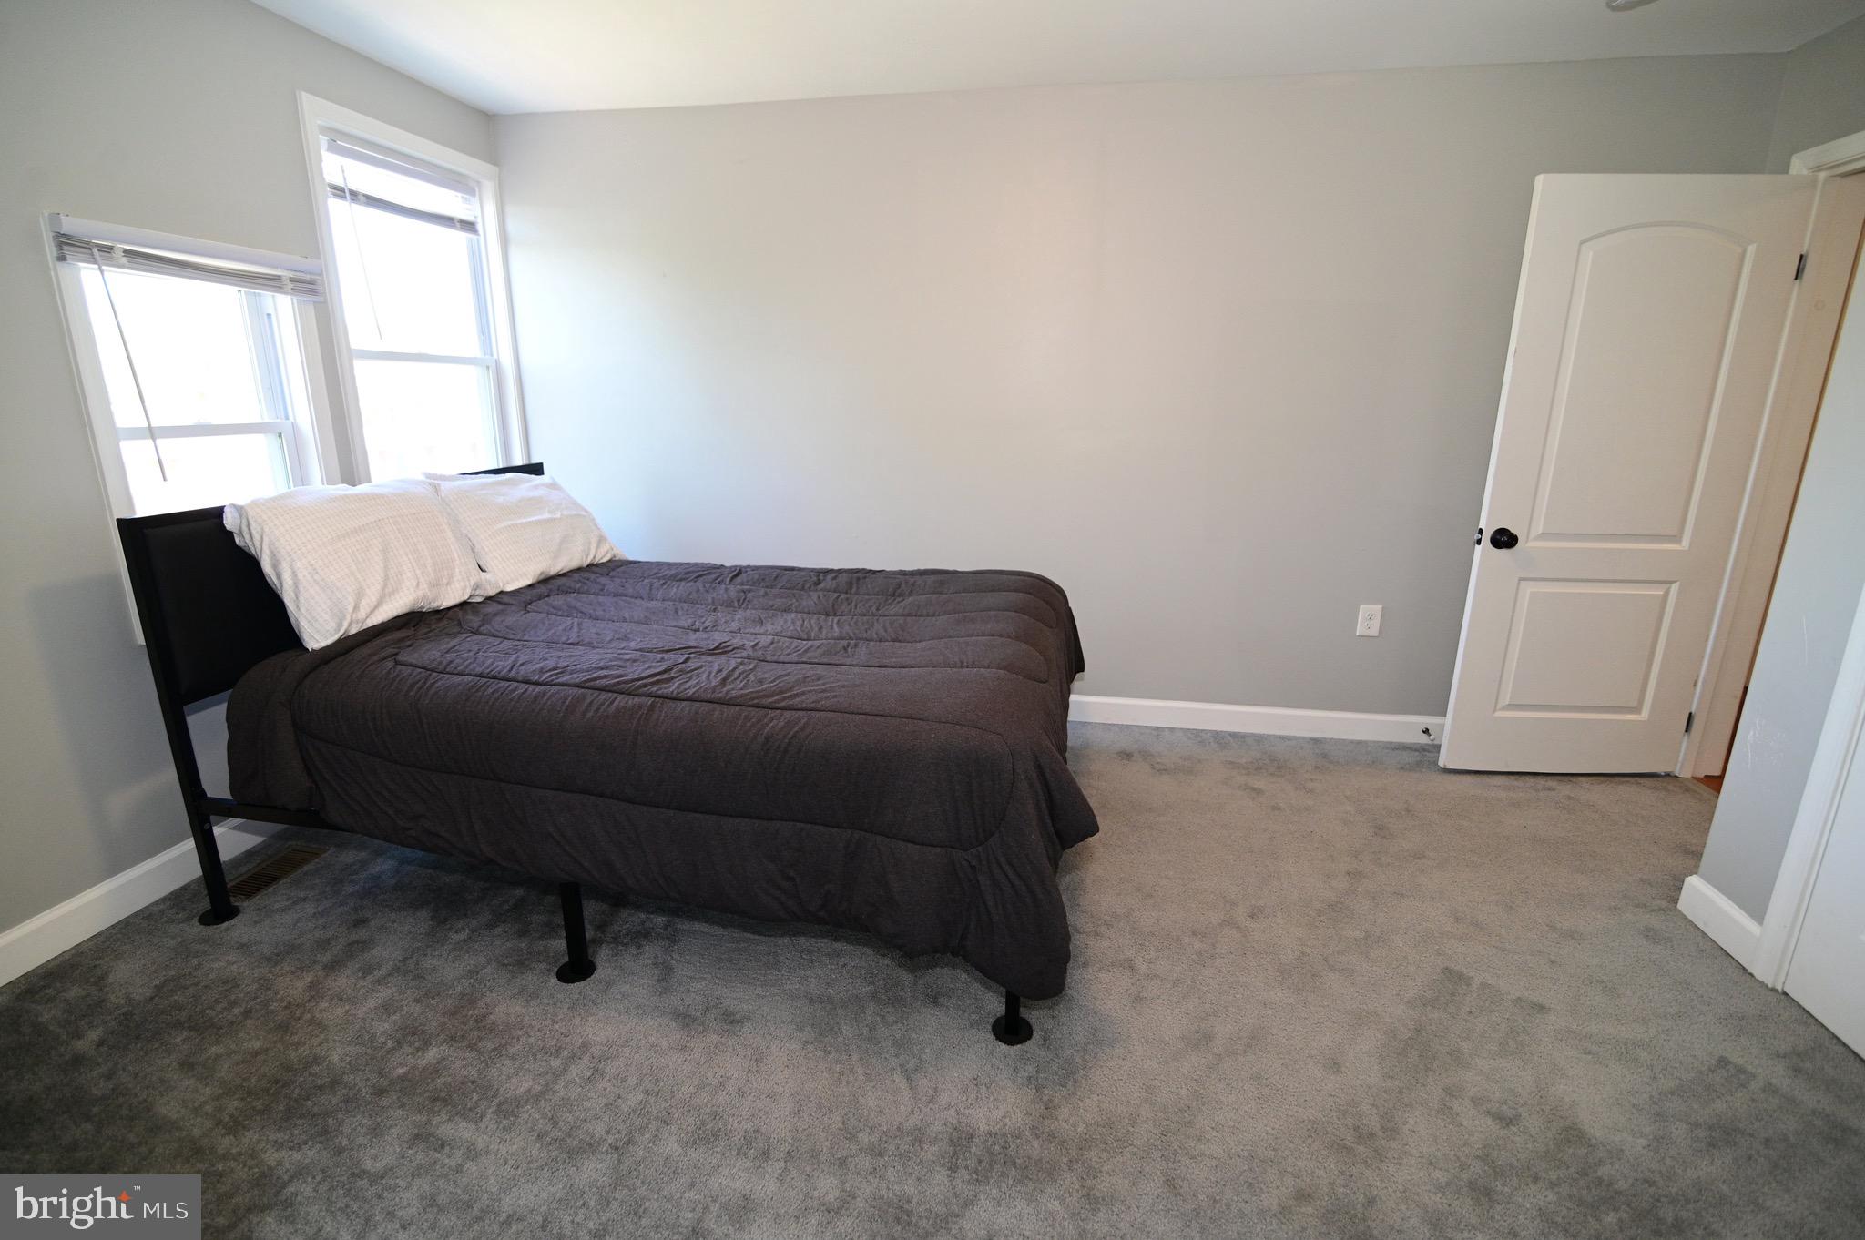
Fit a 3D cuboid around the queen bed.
[{"bbox_3d":[-0.700,0.142,2.575,2.155,1.050,1.570,3,14,11],"label":"queen bed"}]

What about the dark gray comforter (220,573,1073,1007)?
[{"bbox_3d":[-0.566,0.260,2.603,2.130,0.570,1.680,3,14,11],"label":"dark gray comforter"}]

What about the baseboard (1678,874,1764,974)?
[{"bbox_3d":[2.001,0.763,2.098,0.016,0.106,0.280,3,14,12],"label":"baseboard"}]

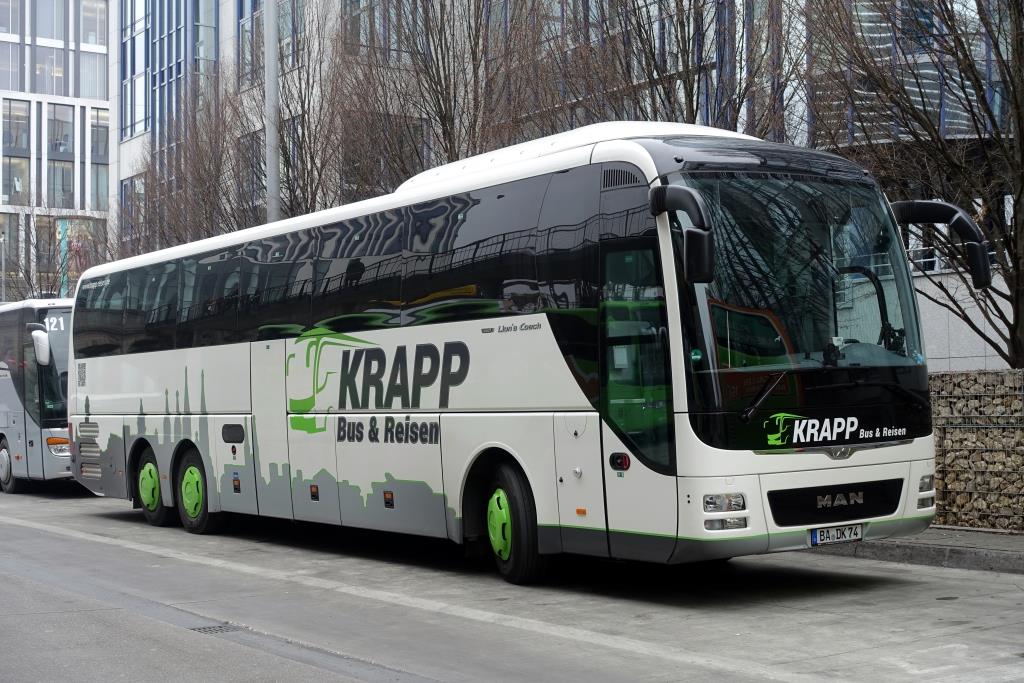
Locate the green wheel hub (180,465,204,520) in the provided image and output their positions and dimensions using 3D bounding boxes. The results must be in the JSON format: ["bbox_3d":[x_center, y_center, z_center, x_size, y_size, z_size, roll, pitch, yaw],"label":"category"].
[{"bbox_3d":[-3.795,1.785,18.874,0.120,0.600,0.600,-1,-2,-33],"label":"green wheel hub"}]

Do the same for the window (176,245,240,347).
[{"bbox_3d":[-3.486,-0.492,18.319,0.070,1.110,1.830,4,-4,-33],"label":"window"}]

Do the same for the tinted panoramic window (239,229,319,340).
[{"bbox_3d":[-2.487,-0.565,16.788,0.070,1.110,1.830,4,-4,-33],"label":"tinted panoramic window"}]

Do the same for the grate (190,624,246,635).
[{"bbox_3d":[-2.092,2.062,11.303,0.330,0.040,0.390,-1,-2,-33],"label":"grate"}]

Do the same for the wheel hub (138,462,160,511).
[{"bbox_3d":[-4.567,1.834,20.056,0.120,0.600,0.600,-1,-2,-33],"label":"wheel hub"}]

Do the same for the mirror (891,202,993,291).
[{"bbox_3d":[3.402,-0.742,12.489,0.350,0.700,0.800,-1,-2,-33],"label":"mirror"}]

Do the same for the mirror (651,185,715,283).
[{"bbox_3d":[1.152,-0.731,10.996,0.320,0.700,0.800,-1,-2,-33],"label":"mirror"}]

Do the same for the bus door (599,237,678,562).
[{"bbox_3d":[0.925,0.423,11.594,0.120,2.380,0.880,-1,-2,-33],"label":"bus door"}]

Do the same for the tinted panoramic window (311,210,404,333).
[{"bbox_3d":[-1.489,-0.639,15.259,0.070,1.110,1.825,4,-4,-33],"label":"tinted panoramic window"}]

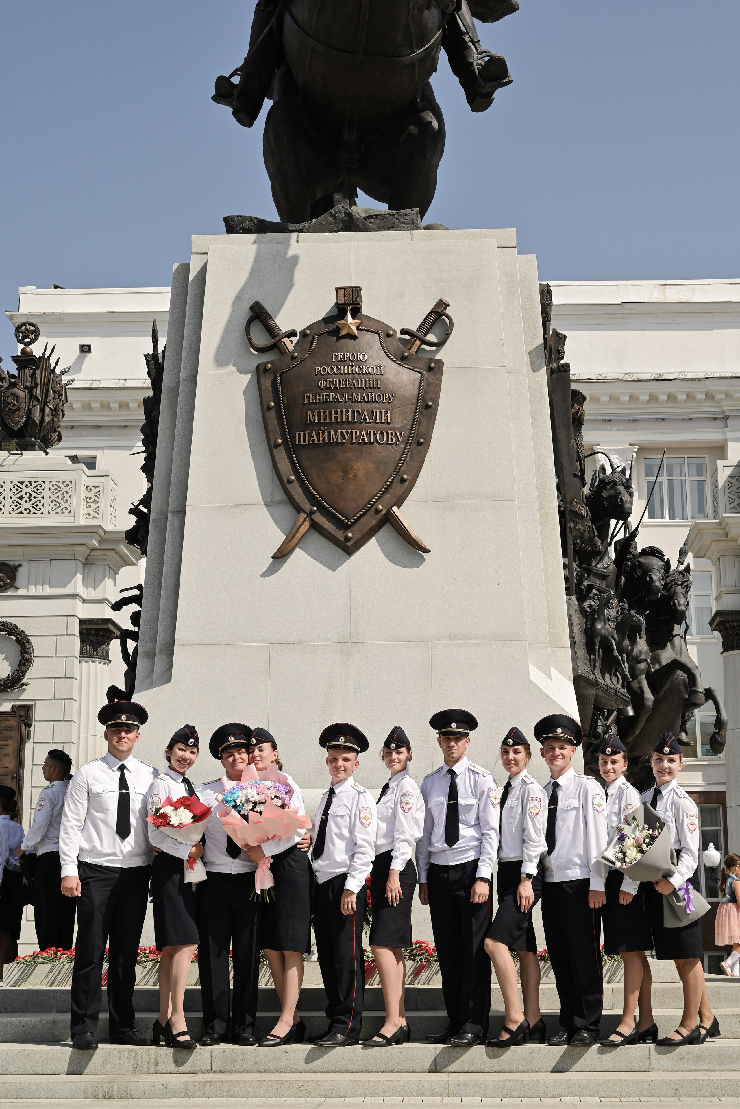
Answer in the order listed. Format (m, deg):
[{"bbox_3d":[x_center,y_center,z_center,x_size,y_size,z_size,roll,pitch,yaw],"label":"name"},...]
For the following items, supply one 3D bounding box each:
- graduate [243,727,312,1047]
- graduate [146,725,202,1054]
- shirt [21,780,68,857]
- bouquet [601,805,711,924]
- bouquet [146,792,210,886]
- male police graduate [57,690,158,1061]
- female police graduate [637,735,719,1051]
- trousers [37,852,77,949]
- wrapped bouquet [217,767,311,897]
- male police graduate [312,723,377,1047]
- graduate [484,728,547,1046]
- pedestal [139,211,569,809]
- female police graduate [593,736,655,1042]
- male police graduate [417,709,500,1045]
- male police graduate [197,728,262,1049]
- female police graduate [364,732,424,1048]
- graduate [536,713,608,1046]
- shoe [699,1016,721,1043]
[{"bbox_3d":[-0.510,1.849,8.686,0.420,1.745,0.340,-7,-13,29],"label":"graduate"},{"bbox_3d":[-1.087,1.837,8.648,0.410,1.758,0.330,6,-13,-29],"label":"graduate"},{"bbox_3d":[-2.659,2.162,12.625,0.380,0.600,0.480,-2,-12,8],"label":"shirt"},{"bbox_3d":[1.608,1.759,8.652,0.430,0.740,0.320,-37,7,-7],"label":"bouquet"},{"bbox_3d":[-1.044,1.563,8.459,0.330,0.470,0.270,-14,-11,5],"label":"bouquet"},{"bbox_3d":[-1.513,1.827,8.896,0.550,1.970,0.360,2,-12,-12],"label":"male police graduate"},{"bbox_3d":[1.714,1.852,8.643,0.430,1.702,0.400,-10,-15,39],"label":"female police graduate"},{"bbox_3d":[-2.467,2.869,12.074,0.370,1.040,0.280,11,-16,-44],"label":"trousers"},{"bbox_3d":[-0.582,1.513,8.448,0.480,0.670,0.360,0,-12,0],"label":"wrapped bouquet"},{"bbox_3d":[-0.147,1.883,8.883,0.330,1.818,0.470,11,-16,-44],"label":"male police graduate"},{"bbox_3d":[0.839,1.892,8.881,0.400,1.787,0.420,9,-15,-39],"label":"graduate"},{"bbox_3d":[-0.076,0.282,13.964,3.400,5.320,4.500,-1,-11,2],"label":"pedestal"},{"bbox_3d":[1.464,1.917,8.875,0.380,1.746,0.420,10,-15,-41],"label":"female police graduate"},{"bbox_3d":[0.510,1.838,8.892,0.500,1.890,0.340,-4,-12,20],"label":"male police graduate"},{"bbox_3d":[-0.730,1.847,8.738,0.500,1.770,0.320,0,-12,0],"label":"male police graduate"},{"bbox_3d":[0.139,1.839,8.647,0.320,1.743,0.410,10,-15,-41],"label":"female police graduate"},{"bbox_3d":[1.162,1.850,8.889,0.480,1.874,0.330,-8,-14,35],"label":"graduate"},{"bbox_3d":[1.863,2.630,8.525,0.085,0.115,0.240,-10,0,41],"label":"shoe"}]

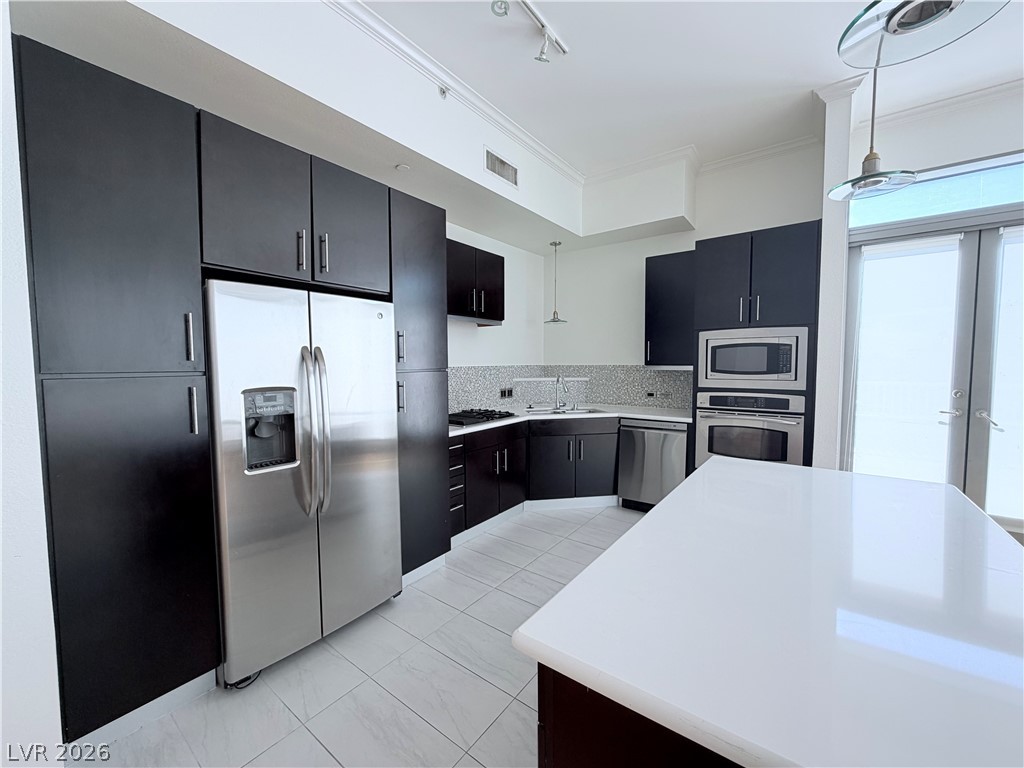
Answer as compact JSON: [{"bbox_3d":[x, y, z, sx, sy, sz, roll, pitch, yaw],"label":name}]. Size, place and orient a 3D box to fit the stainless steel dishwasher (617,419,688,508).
[{"bbox_3d":[1.458,0.749,4.052,0.616,0.842,0.610,2,4,37],"label":"stainless steel dishwasher"}]

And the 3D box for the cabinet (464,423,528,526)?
[{"bbox_3d":[-0.347,0.735,3.708,0.604,0.747,0.841,2,4,36],"label":"cabinet"}]

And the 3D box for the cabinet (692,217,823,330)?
[{"bbox_3d":[2.095,-0.840,3.541,0.842,0.763,0.620,2,4,36],"label":"cabinet"}]

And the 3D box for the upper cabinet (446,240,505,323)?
[{"bbox_3d":[-0.461,-0.887,3.707,0.350,0.592,0.840,2,4,36],"label":"upper cabinet"}]

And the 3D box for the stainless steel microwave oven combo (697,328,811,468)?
[{"bbox_3d":[2.057,0.145,3.545,0.761,1.178,0.580,2,4,37],"label":"stainless steel microwave oven combo"}]

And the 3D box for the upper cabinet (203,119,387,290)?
[{"bbox_3d":[-1.244,-0.824,2.242,0.660,0.612,0.930,2,4,36],"label":"upper cabinet"}]

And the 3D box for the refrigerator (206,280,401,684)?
[{"bbox_3d":[-1.224,0.431,2.291,0.805,1.770,0.913,2,4,36],"label":"refrigerator"}]

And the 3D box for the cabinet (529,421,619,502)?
[{"bbox_3d":[0.542,0.698,4.246,0.910,0.752,0.660,-1,3,-8],"label":"cabinet"}]

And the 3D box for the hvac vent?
[{"bbox_3d":[-0.068,-1.668,3.207,0.030,0.162,0.425,2,4,36],"label":"hvac vent"}]

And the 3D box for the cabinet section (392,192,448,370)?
[{"bbox_3d":[-0.828,-0.628,2.807,0.660,1.056,0.451,2,4,37],"label":"cabinet section"}]

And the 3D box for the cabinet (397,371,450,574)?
[{"bbox_3d":[-0.831,0.541,2.889,0.680,1.254,0.449,2,4,36],"label":"cabinet"}]

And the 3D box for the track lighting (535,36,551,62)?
[{"bbox_3d":[0.168,-1.840,2.280,0.090,0.130,0.100,-1,3,-14],"label":"track lighting"}]

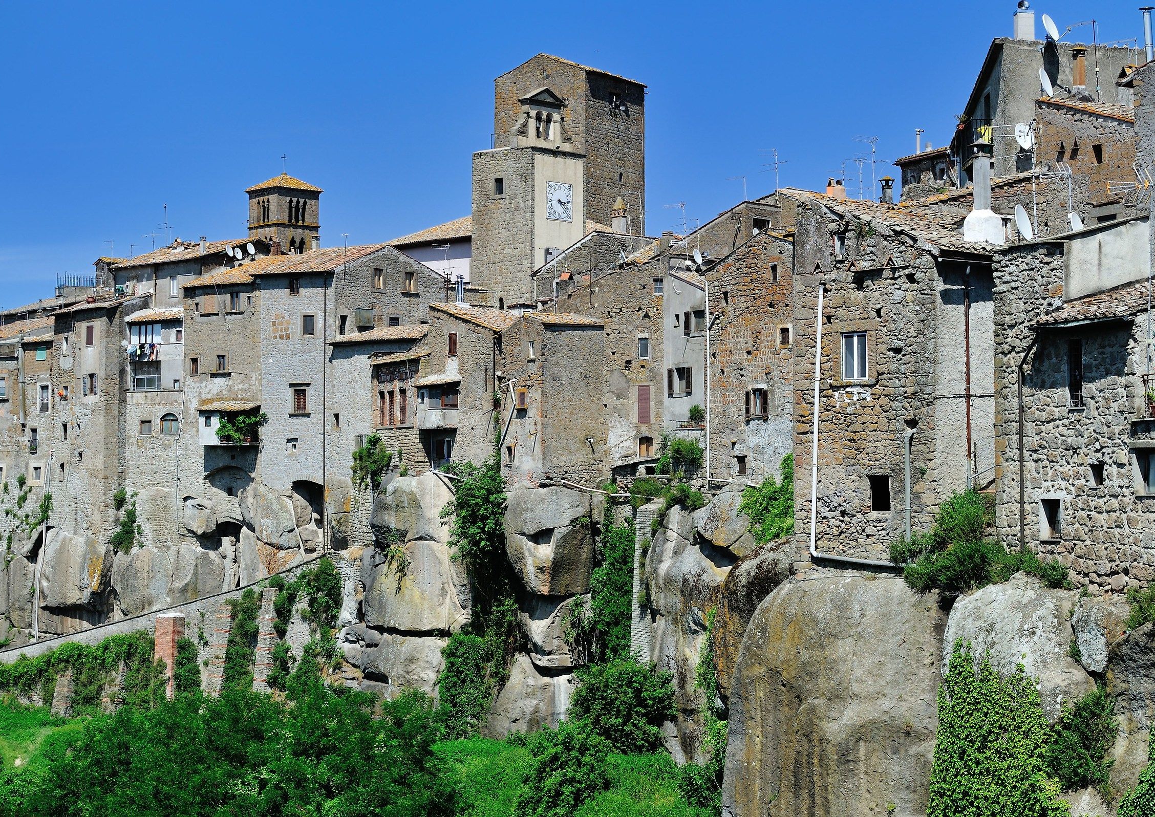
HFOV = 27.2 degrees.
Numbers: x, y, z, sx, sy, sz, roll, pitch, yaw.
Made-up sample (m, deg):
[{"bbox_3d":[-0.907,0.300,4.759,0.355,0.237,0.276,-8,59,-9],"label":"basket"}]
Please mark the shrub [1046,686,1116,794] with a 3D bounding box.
[{"bbox_3d":[11.918,7.861,56.500,1.600,2.500,1.400,-1,-2,35],"label":"shrub"}]

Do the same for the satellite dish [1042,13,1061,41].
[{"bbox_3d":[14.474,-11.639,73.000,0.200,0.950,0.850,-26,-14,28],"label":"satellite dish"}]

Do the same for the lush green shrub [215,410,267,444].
[{"bbox_3d":[-19.480,1.110,138.000,2.800,1.900,1.300,-1,-1,30],"label":"lush green shrub"}]

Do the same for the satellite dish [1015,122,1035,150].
[{"bbox_3d":[12.744,-7.765,68.000,0.700,0.800,0.350,1,-2,-29],"label":"satellite dish"}]

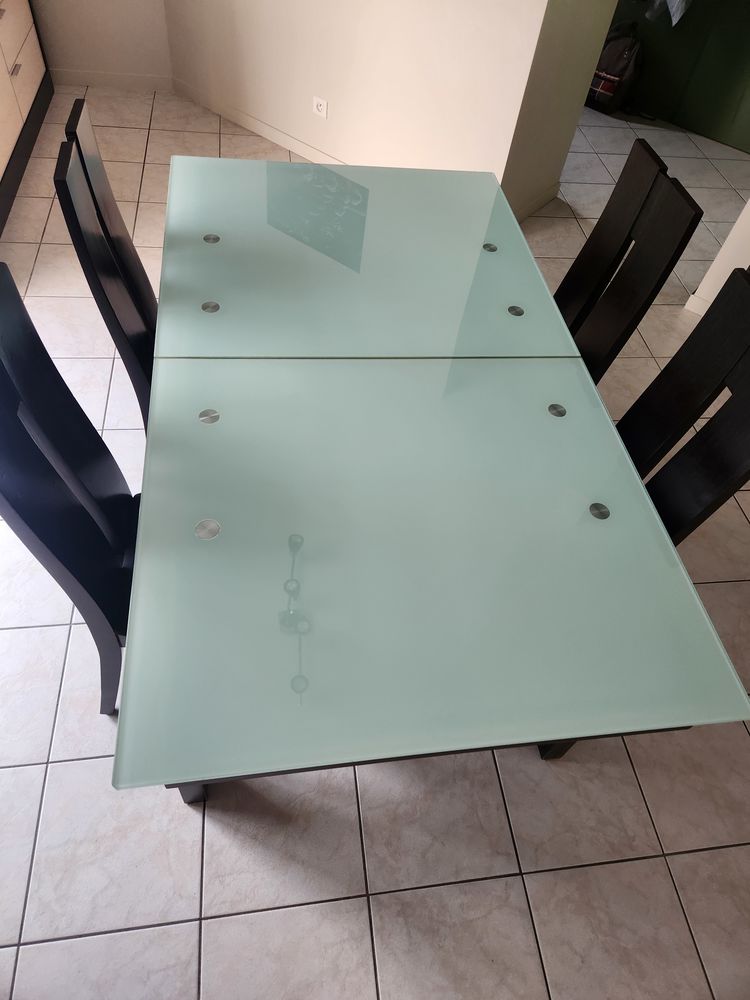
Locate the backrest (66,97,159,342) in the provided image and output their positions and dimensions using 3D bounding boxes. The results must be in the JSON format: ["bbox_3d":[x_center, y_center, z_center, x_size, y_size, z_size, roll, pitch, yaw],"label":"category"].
[{"bbox_3d":[-0.566,-0.517,1.474,0.056,0.562,0.329,-8,54,-5],"label":"backrest"}]

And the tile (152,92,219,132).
[{"bbox_3d":[-1.048,-2.124,3.692,0.361,0.010,0.361,-2,53,-9],"label":"tile"}]

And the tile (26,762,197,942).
[{"bbox_3d":[-0.579,0.771,1.518,0.361,0.010,0.361,-2,53,-9],"label":"tile"}]

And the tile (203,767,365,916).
[{"bbox_3d":[-0.219,0.758,1.579,0.361,0.010,0.361,-2,53,-9],"label":"tile"}]

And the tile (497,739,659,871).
[{"bbox_3d":[0.500,0.731,1.699,0.361,0.010,0.361,-2,53,-9],"label":"tile"}]

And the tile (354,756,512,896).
[{"bbox_3d":[0.141,0.745,1.639,0.361,0.010,0.361,-2,53,-9],"label":"tile"}]

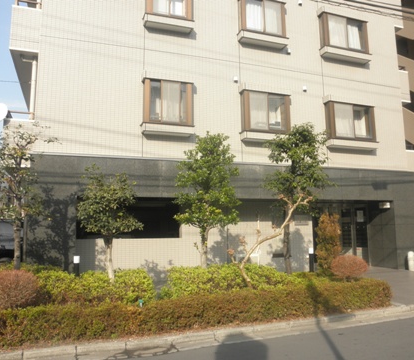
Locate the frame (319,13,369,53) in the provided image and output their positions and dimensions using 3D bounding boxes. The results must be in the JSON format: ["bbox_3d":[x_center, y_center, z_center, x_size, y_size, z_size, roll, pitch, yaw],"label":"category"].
[{"bbox_3d":[4.365,-4.593,12.316,1.730,1.130,0.280,2,-7,-20],"label":"frame"}]

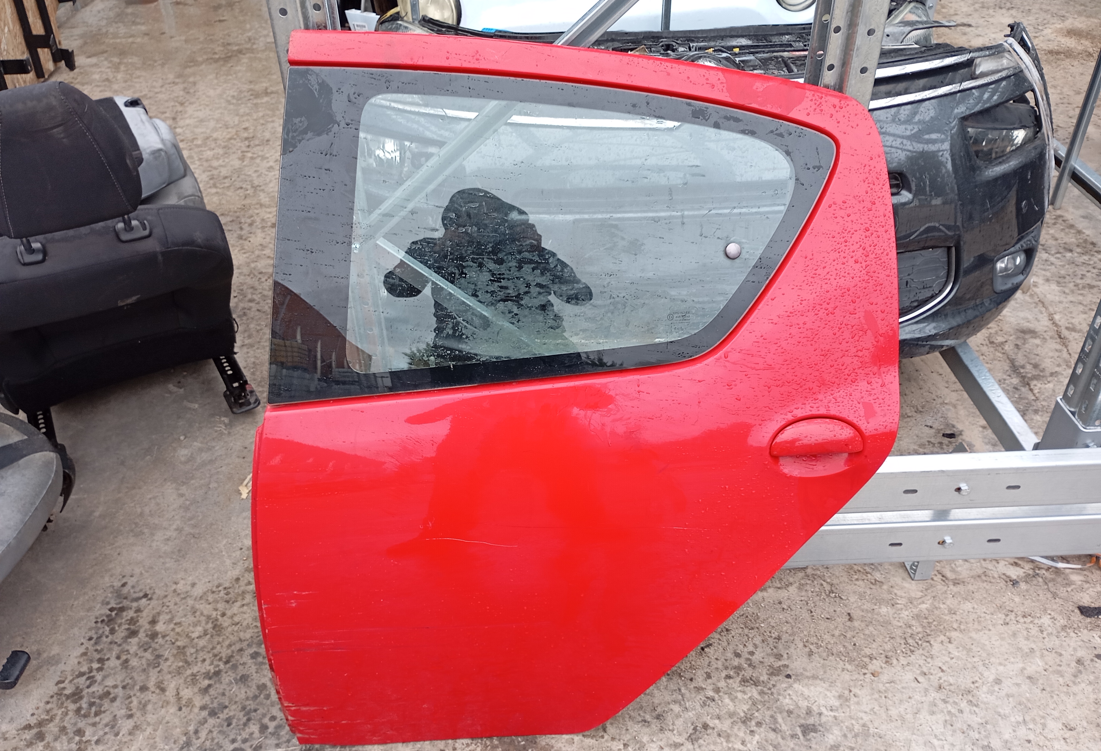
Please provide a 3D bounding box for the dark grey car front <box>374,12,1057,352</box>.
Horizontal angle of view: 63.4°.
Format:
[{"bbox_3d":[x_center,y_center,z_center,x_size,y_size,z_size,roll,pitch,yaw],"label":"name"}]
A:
[{"bbox_3d":[0.344,-0.436,2.037,1.790,0.630,0.580,-3,36,-2],"label":"dark grey car front"}]

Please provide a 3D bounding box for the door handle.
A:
[{"bbox_3d":[0.367,0.085,1.225,0.125,0.049,0.030,-2,21,-5],"label":"door handle"}]

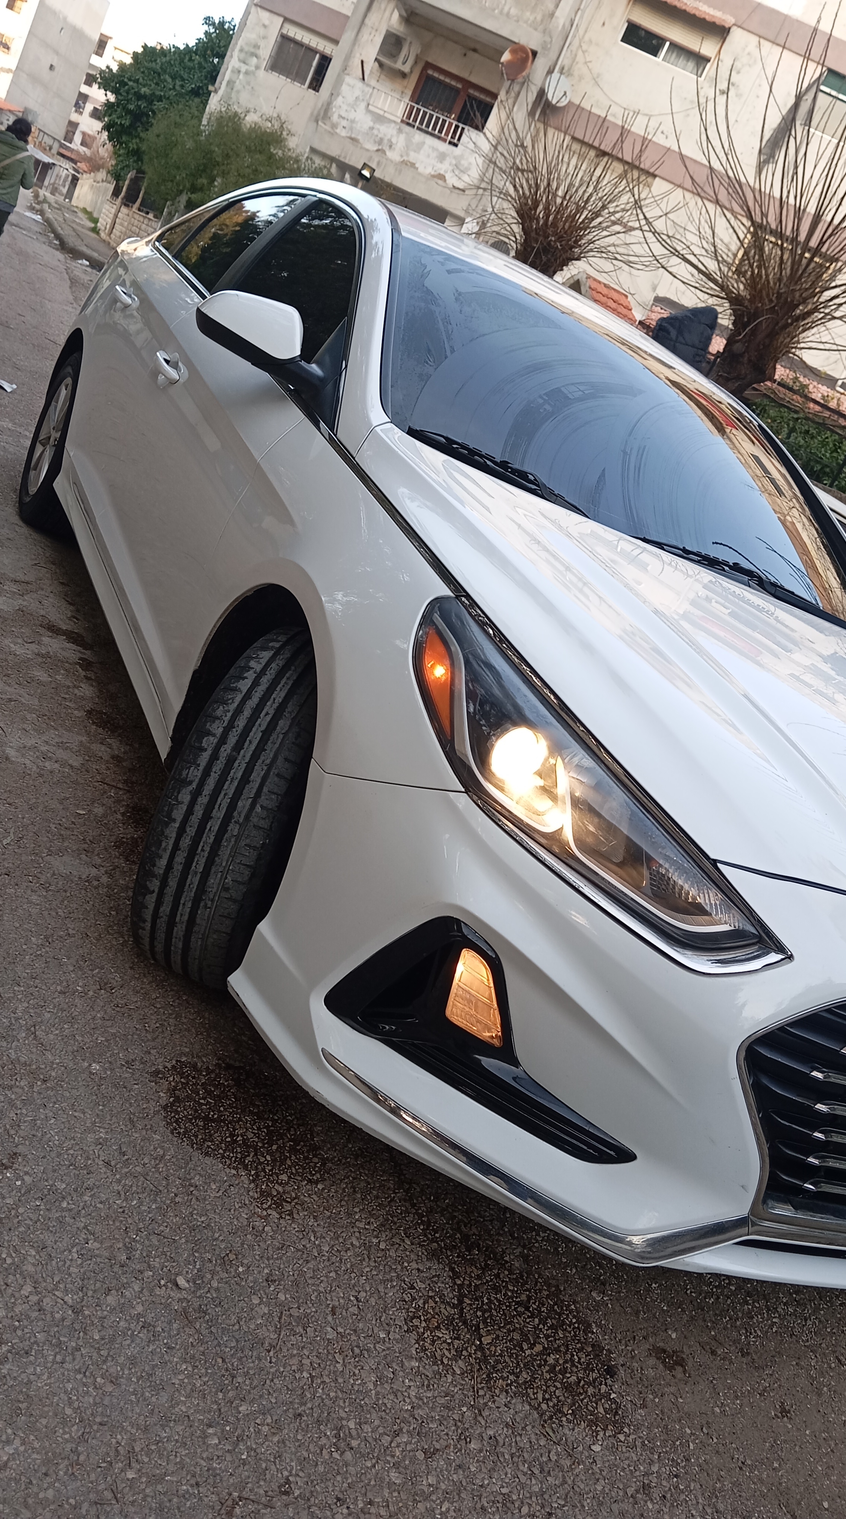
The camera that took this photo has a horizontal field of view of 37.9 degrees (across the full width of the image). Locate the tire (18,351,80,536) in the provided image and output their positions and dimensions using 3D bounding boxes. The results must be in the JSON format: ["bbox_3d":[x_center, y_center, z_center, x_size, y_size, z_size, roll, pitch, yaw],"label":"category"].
[{"bbox_3d":[-1.253,-1.139,4.444,0.215,0.668,0.668,16,19,-29],"label":"tire"}]

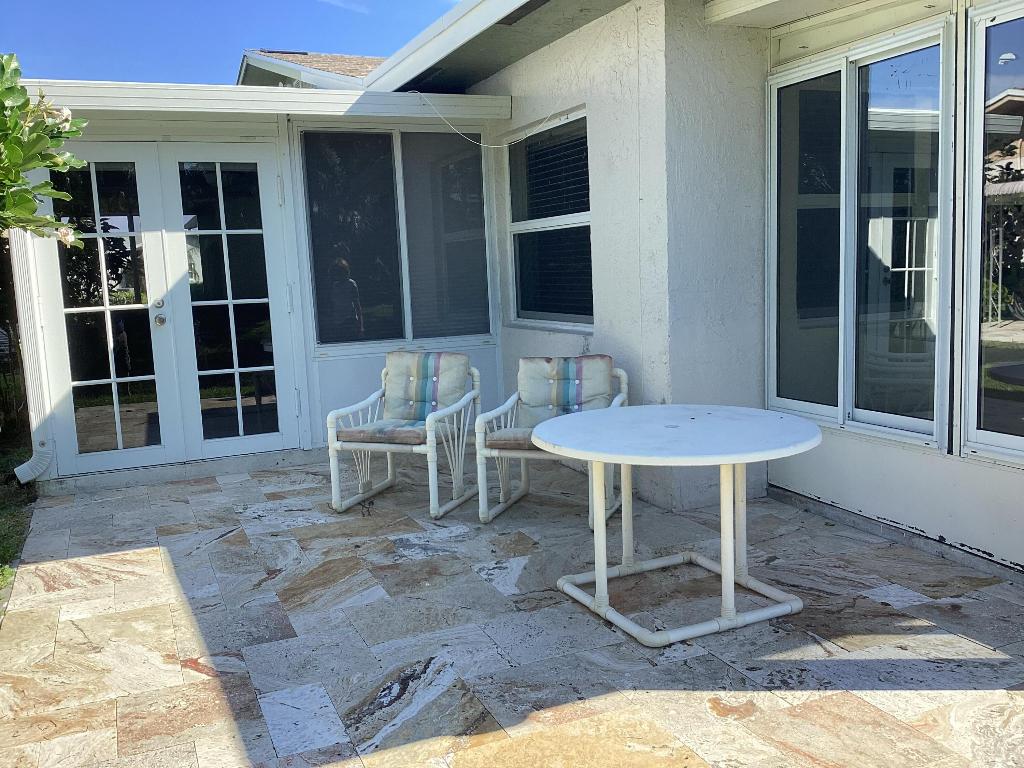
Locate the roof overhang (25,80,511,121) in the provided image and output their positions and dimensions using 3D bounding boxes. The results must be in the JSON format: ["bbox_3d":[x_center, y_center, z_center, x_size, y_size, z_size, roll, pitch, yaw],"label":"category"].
[{"bbox_3d":[-1.467,-1.815,5.918,3.109,0.158,0.120,-5,8,-21],"label":"roof overhang"}]

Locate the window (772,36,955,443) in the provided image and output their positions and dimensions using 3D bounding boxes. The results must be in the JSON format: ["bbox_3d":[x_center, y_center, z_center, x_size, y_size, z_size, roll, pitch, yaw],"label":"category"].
[{"bbox_3d":[1.571,-0.646,4.269,0.090,1.729,1.181,-5,8,-21],"label":"window"}]

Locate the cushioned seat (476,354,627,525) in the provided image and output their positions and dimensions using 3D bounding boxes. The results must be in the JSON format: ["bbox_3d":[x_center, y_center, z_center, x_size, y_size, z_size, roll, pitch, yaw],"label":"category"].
[{"bbox_3d":[0.219,0.274,4.851,0.630,0.820,0.630,1,8,22],"label":"cushioned seat"}]

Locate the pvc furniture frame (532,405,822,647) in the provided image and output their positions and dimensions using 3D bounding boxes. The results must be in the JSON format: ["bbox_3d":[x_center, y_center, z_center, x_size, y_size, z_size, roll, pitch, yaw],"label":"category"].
[{"bbox_3d":[0.624,0.504,3.545,1.075,0.670,1.075,-2,7,0],"label":"pvc furniture frame"}]

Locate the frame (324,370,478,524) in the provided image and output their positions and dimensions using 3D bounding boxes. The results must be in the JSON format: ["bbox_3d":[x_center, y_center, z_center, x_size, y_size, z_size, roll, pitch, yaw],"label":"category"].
[{"bbox_3d":[-0.589,0.265,5.173,0.635,0.820,0.630,1,8,21],"label":"frame"}]

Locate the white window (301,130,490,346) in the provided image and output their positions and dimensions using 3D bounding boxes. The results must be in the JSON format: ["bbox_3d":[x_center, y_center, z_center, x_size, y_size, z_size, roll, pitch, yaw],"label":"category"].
[{"bbox_3d":[-0.777,-1.018,6.381,1.300,1.452,0.080,-5,8,-21],"label":"white window"}]

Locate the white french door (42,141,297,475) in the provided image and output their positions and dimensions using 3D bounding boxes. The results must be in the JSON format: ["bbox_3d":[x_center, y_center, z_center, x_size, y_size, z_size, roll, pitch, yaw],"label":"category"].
[{"bbox_3d":[-2.190,-0.503,5.886,1.492,2.046,0.080,-5,8,-21],"label":"white french door"}]

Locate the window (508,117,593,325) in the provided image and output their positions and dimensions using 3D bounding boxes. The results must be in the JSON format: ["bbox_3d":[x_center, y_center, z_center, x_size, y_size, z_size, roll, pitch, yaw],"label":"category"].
[{"bbox_3d":[0.222,-1.053,6.123,0.080,1.291,1.371,-5,8,-21],"label":"window"}]

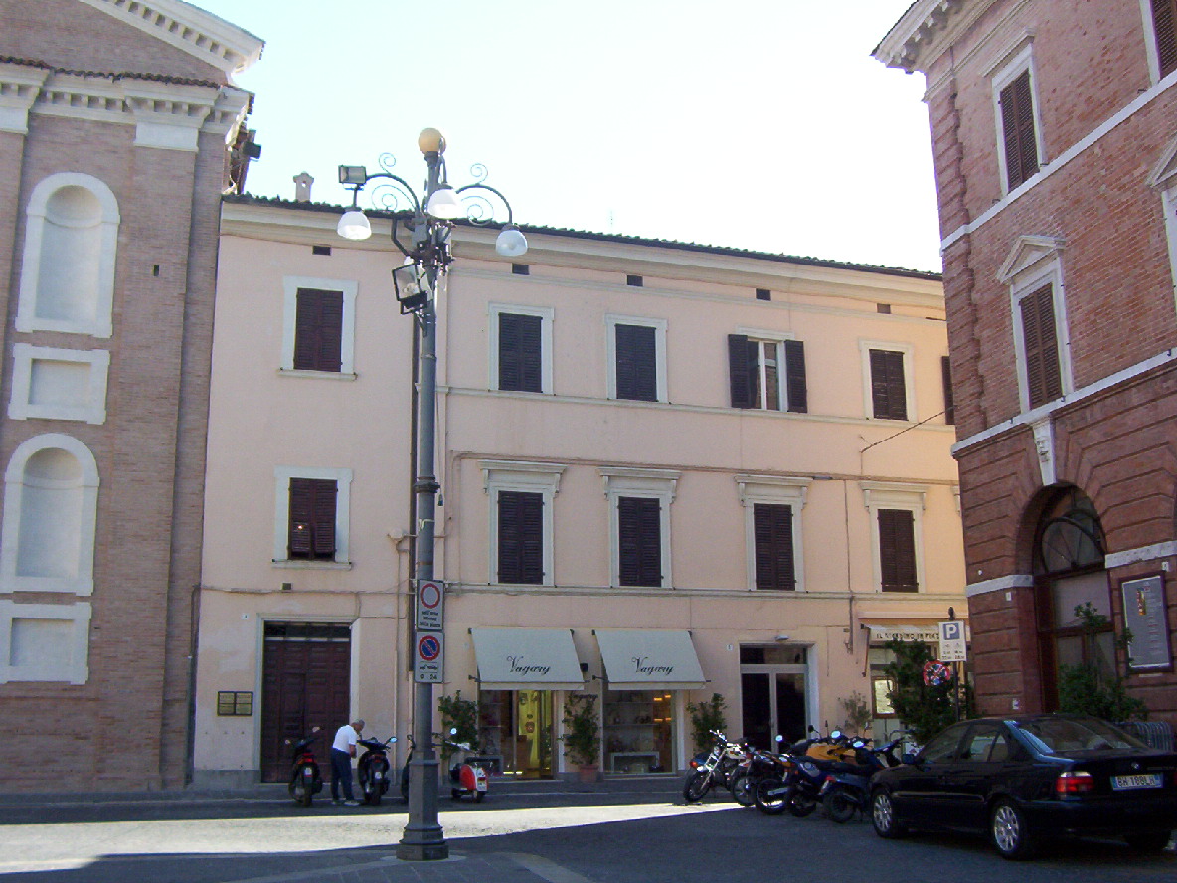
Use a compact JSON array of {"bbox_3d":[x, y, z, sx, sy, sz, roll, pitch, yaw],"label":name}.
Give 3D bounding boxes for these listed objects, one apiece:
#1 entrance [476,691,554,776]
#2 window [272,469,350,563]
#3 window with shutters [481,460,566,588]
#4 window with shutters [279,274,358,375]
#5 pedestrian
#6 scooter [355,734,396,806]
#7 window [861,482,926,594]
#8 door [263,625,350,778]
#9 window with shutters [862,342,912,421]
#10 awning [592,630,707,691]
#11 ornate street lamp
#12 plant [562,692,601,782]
[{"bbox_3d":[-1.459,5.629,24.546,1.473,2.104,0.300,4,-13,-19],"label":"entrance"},{"bbox_3d":[-5.824,1.572,25.893,1.556,2.033,0.200,3,-12,-19],"label":"window"},{"bbox_3d":[-1.338,1.701,25.272,1.687,2.542,0.300,4,-13,-19],"label":"window with shutters"},{"bbox_3d":[-5.704,-2.393,25.930,1.511,2.145,0.180,3,-13,-18],"label":"window with shutters"},{"bbox_3d":[-4.330,5.756,22.102,0.570,1.480,0.500,3,-12,-19],"label":"pedestrian"},{"bbox_3d":[-3.862,5.838,21.924,0.720,1.240,1.850,3,-13,-15],"label":"scooter"},{"bbox_3d":[7.631,2.387,30.456,1.660,2.700,0.280,3,-12,-19],"label":"window"},{"bbox_3d":[-5.646,5.216,24.513,1.722,3.127,0.140,3,-13,-18],"label":"door"},{"bbox_3d":[7.662,-1.550,31.290,1.360,1.950,0.180,3,-12,-19],"label":"window with shutters"},{"bbox_3d":[1.276,4.514,25.277,2.128,1.210,0.800,4,-13,-19],"label":"awning"},{"bbox_3d":[-1.890,0.352,14.640,2.300,8.792,2.300,3,-12,-19],"label":"ornate street lamp"},{"bbox_3d":[-0.155,5.889,24.447,0.605,1.706,0.640,4,-13,-19],"label":"plant"}]

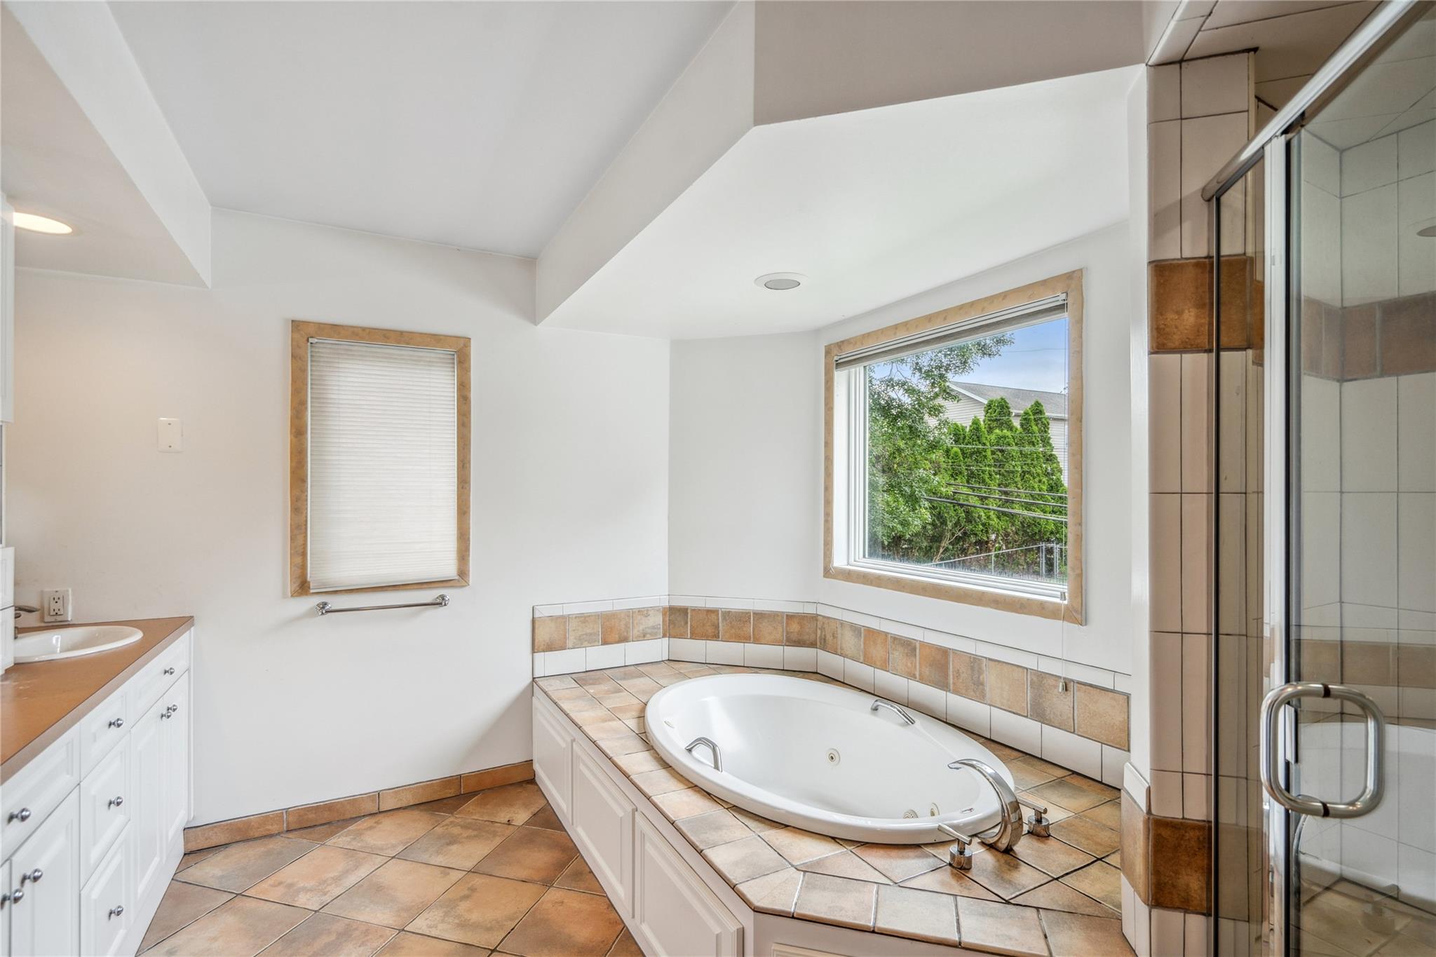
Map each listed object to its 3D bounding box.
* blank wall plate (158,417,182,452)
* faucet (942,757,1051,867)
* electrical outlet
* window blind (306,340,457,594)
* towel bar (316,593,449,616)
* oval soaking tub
[{"bbox_3d":[-2.055,-0.163,2.394,0.072,0.120,0.007,0,-1,-29],"label":"blank wall plate"},{"bbox_3d":[0.681,0.833,1.646,0.335,0.178,0.210,1,-1,-30],"label":"faucet"},{"bbox_3d":[-2.328,0.448,2.250,0.073,0.116,0.010,1,-1,-27],"label":"electrical outlet"},{"bbox_3d":[-1.413,-0.056,2.727,0.555,1.023,0.030,1,-1,-27],"label":"window blind"},{"bbox_3d":[-1.402,0.532,2.691,0.498,0.052,0.075,1,-1,-27],"label":"towel bar"},{"bbox_3d":[0.311,1.144,2.276,1.040,0.500,1.480,1,-1,-30],"label":"oval soaking tub"}]

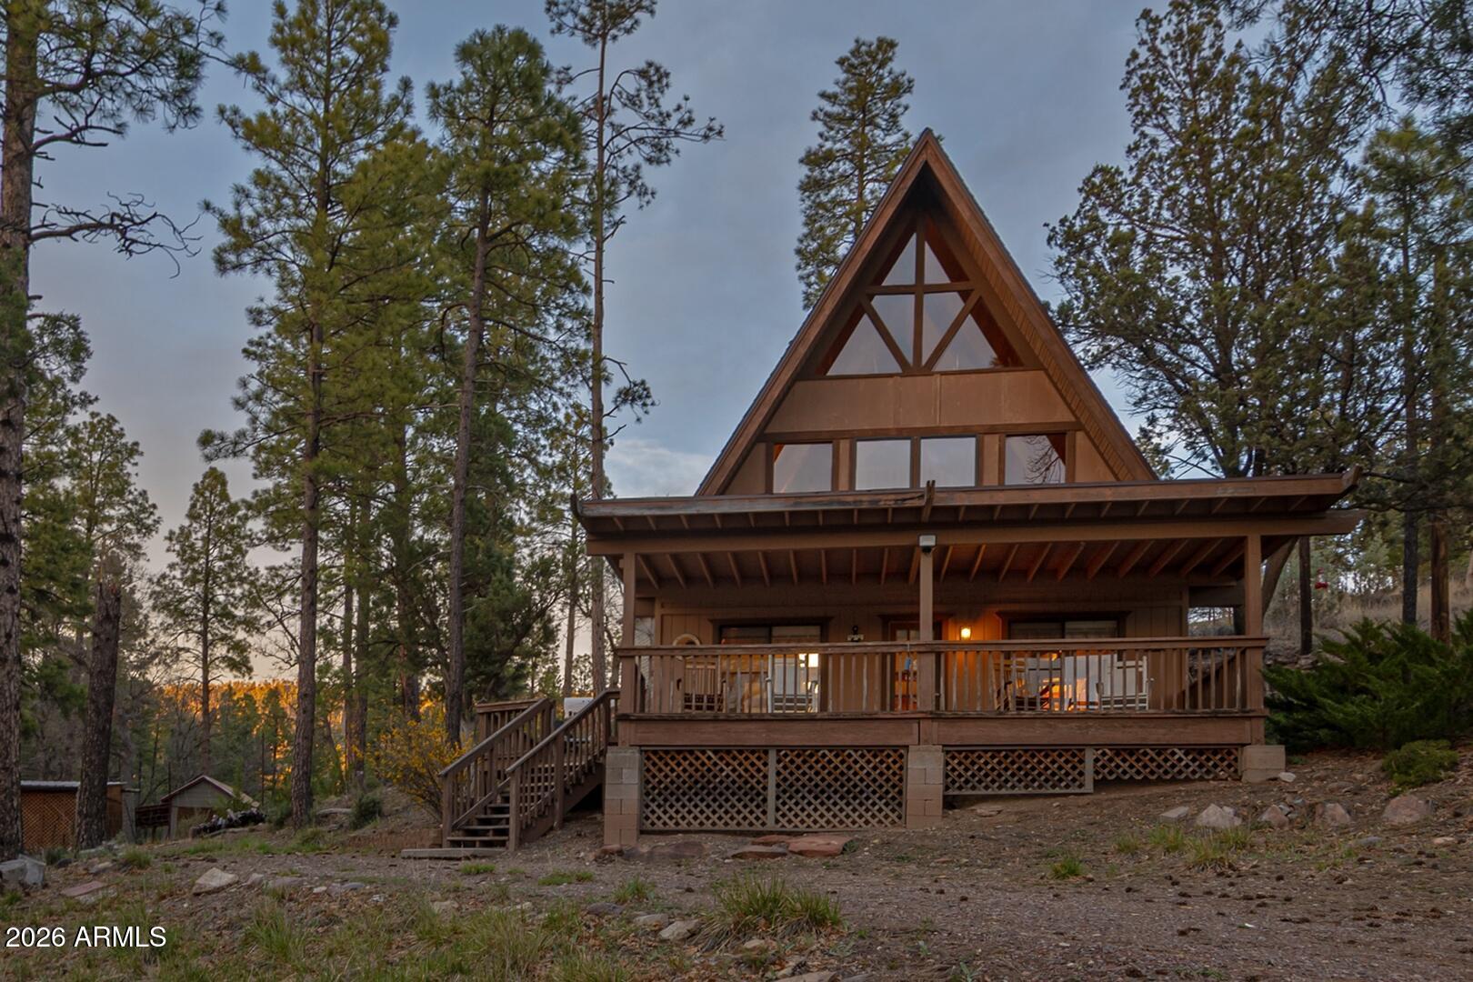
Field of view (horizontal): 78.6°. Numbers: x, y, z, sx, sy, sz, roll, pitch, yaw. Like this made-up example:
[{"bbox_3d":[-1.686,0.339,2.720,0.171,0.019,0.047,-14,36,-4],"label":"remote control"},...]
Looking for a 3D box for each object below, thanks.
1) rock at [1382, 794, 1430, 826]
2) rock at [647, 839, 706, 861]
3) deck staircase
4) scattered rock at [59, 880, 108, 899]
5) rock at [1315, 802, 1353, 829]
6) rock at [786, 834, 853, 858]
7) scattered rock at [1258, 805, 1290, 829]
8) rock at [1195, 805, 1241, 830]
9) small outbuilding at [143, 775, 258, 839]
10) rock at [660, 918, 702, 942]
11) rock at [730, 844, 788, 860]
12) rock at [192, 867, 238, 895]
[{"bbox_3d":[6.314,3.013,8.500,0.362,0.251,0.284,-8,-15,35],"label":"rock"},{"bbox_3d":[-0.729,4.380,11.000,0.746,0.194,0.507,1,-12,-3],"label":"rock"},{"bbox_3d":[-2.799,3.705,12.350,1.380,2.000,2.050,-7,-14,33],"label":"deck staircase"},{"bbox_3d":[-6.663,4.074,9.200,0.422,0.106,0.309,9,-14,-33],"label":"scattered rock"},{"bbox_3d":[5.703,3.099,8.600,0.299,0.227,0.250,-7,-14,32],"label":"rock"},{"bbox_3d":[0.992,4.257,10.800,0.844,0.173,0.662,0,-12,5],"label":"rock"},{"bbox_3d":[5.191,3.147,8.700,0.275,0.211,0.231,-6,-14,29],"label":"scattered rock"},{"bbox_3d":[4.651,3.151,8.700,0.398,0.204,0.313,-5,-13,27],"label":"rock"},{"bbox_3d":[-24.804,14.832,41.969,4.300,2.900,4.600,6,-13,-23],"label":"small outbuilding"},{"bbox_3d":[-0.418,3.263,6.700,0.330,0.131,0.259,1,-12,-3],"label":"rock"},{"bbox_3d":[0.274,4.288,10.700,0.732,0.124,0.459,0,-12,2],"label":"rock"},{"bbox_3d":[-5.322,3.985,9.200,0.421,0.198,0.331,7,-14,-28],"label":"rock"}]

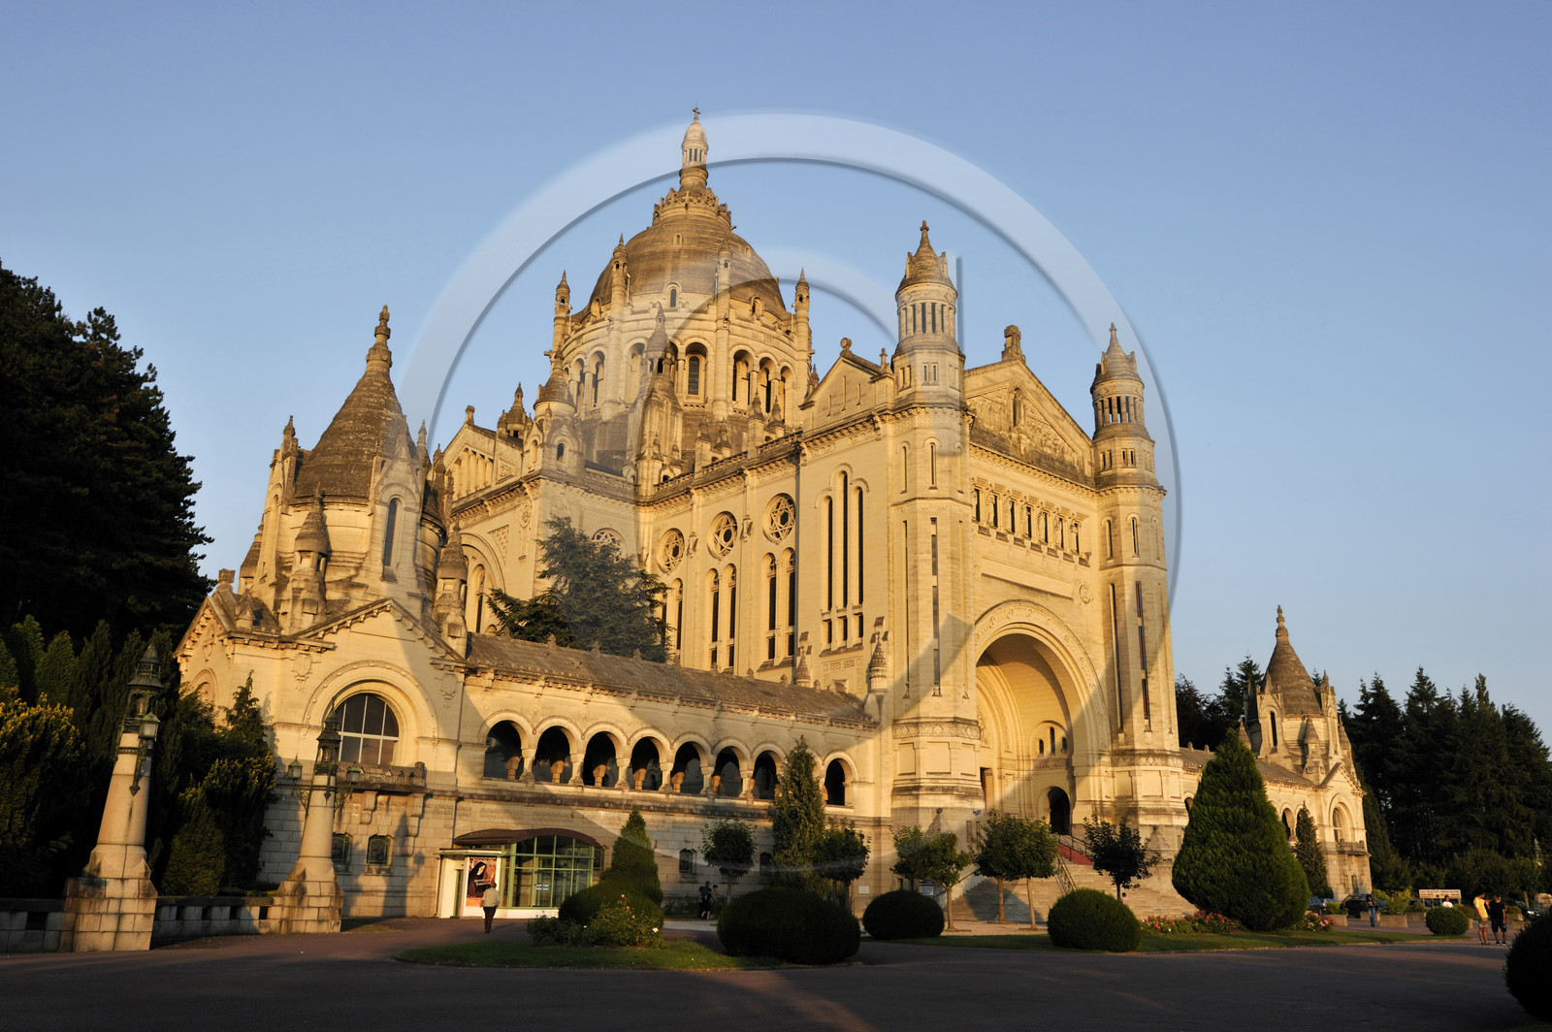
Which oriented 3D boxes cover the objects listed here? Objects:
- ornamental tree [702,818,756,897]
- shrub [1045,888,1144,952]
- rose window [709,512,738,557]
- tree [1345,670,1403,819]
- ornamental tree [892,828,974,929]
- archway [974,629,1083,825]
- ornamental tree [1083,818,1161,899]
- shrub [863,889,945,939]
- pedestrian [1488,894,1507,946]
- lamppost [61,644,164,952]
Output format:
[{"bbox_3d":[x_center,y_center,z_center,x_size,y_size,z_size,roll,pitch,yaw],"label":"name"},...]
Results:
[{"bbox_3d":[-2.238,16.997,57.821,2.558,4.907,2.558,1,-17,0],"label":"ornamental tree"},{"bbox_3d":[10.076,12.802,38.183,2.900,1.900,2.900,16,-22,-40],"label":"shrub"},{"bbox_3d":[-4.150,1.526,94.889,0.450,3.650,3.600,16,-22,-40],"label":"rose window"},{"bbox_3d":[71.300,32.430,143.424,7.200,27.200,7.200,16,-22,-40],"label":"tree"},{"bbox_3d":[7.088,16.292,54.439,3.432,4.561,3.089,1,-17,0],"label":"ornamental tree"},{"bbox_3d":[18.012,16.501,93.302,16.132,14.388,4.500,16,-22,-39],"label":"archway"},{"bbox_3d":[15.557,16.265,55.049,3.200,4.883,3.000,-3,-18,15],"label":"ornamental tree"},{"bbox_3d":[4.579,14.346,43.374,2.900,1.750,2.900,1,-17,0],"label":"shrub"},{"bbox_3d":[25.793,14.428,43.121,0.560,1.730,0.400,-5,-18,21],"label":"pedestrian"},{"bbox_3d":[-15.132,6.415,28.227,1.750,7.020,1.750,16,-22,-40],"label":"lamppost"}]

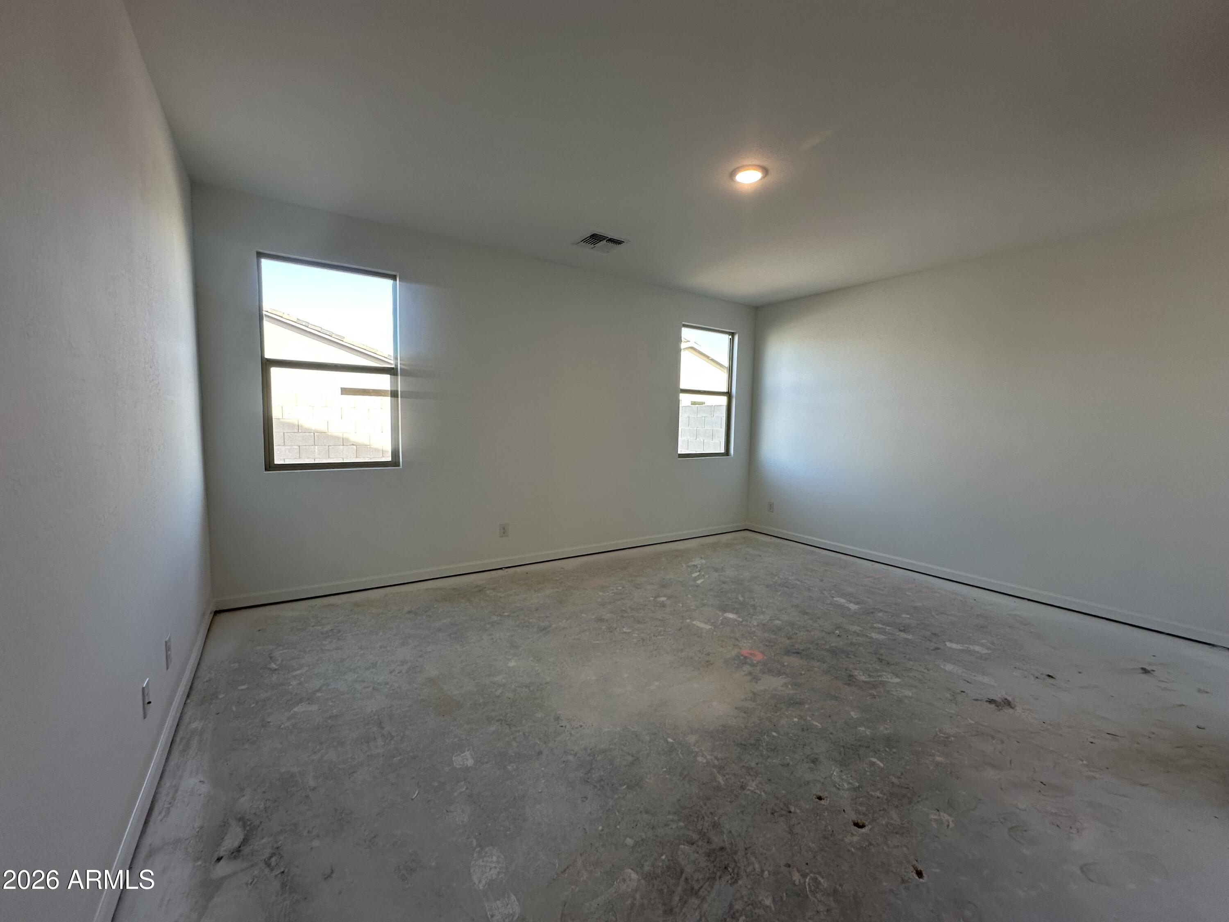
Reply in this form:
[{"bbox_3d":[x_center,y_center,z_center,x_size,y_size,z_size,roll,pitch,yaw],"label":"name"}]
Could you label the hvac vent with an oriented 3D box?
[{"bbox_3d":[-0.108,-1.755,4.024,0.360,0.025,0.360,-2,6,-34],"label":"hvac vent"}]

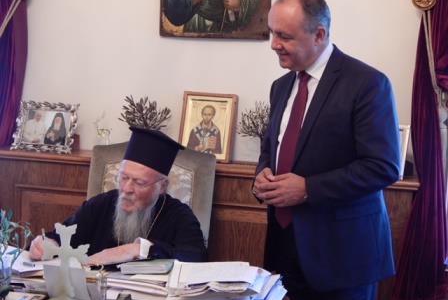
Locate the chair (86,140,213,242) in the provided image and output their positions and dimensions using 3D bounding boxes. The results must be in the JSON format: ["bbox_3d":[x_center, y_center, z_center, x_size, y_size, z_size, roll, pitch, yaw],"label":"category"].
[{"bbox_3d":[-0.401,0.593,3.574,0.600,1.160,0.660,4,7,19],"label":"chair"}]

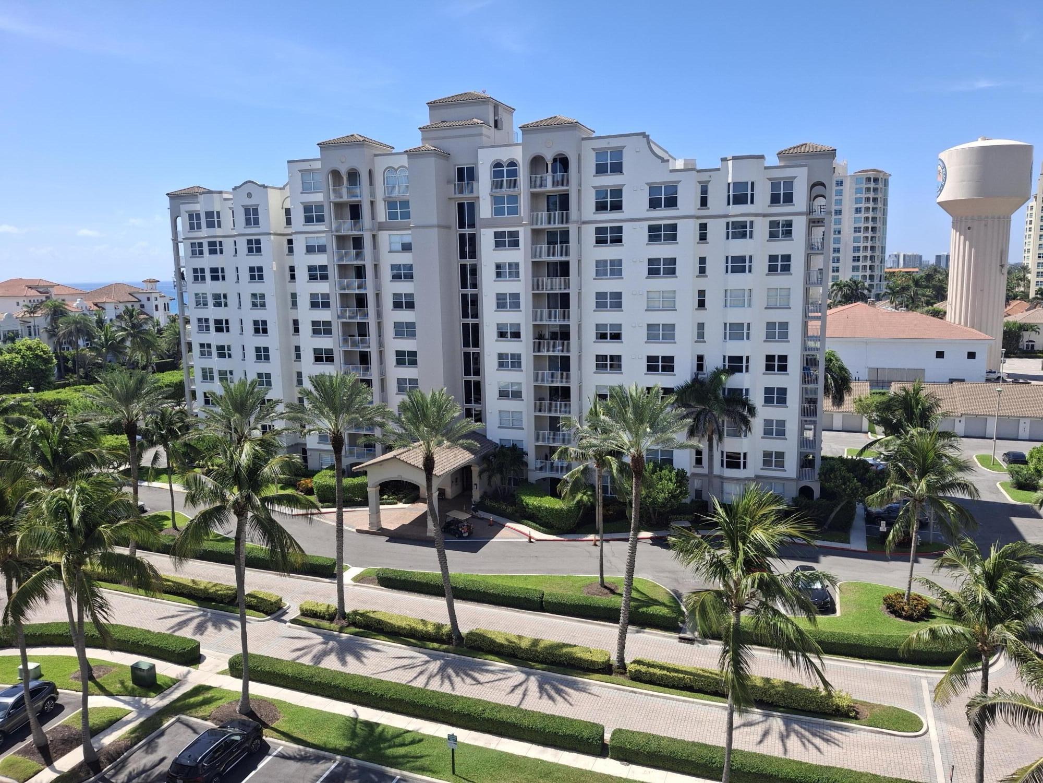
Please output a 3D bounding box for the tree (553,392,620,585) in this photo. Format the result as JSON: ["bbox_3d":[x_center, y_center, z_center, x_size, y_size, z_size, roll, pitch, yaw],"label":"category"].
[{"bbox_3d":[4.799,7.093,52.382,5.000,13.620,5.000,-1,9,0],"label":"tree"}]

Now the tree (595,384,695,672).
[{"bbox_3d":[6.438,7.600,41.019,6.200,16.140,6.200,-1,9,0],"label":"tree"}]

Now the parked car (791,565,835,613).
[{"bbox_3d":[20.102,13.482,51.876,1.890,1.660,4.680,1,9,15],"label":"parked car"}]

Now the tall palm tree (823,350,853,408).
[{"bbox_3d":[33.038,1.316,83.390,6.400,11.800,6.400,-1,9,0],"label":"tall palm tree"}]

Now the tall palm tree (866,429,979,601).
[{"bbox_3d":[25.481,7.673,47.516,7.000,11.000,6.800,-1,9,0],"label":"tall palm tree"}]

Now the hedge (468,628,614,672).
[{"bbox_3d":[0.835,14.306,41.891,8.454,0.800,1.150,3,10,23],"label":"hedge"}]

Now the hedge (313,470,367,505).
[{"bbox_3d":[-17.488,9.797,75.272,5.200,2.000,3.500,0,9,5],"label":"hedge"}]

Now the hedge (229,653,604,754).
[{"bbox_3d":[-5.892,15.210,37.348,20.442,0.760,1.220,2,10,21],"label":"hedge"}]

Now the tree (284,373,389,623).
[{"bbox_3d":[-11.935,7.025,49.447,6.790,16.732,6.790,-1,9,0],"label":"tree"}]

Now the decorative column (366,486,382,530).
[{"bbox_3d":[-12.991,10.152,66.442,0.900,3.750,0.900,2,10,20],"label":"decorative column"}]

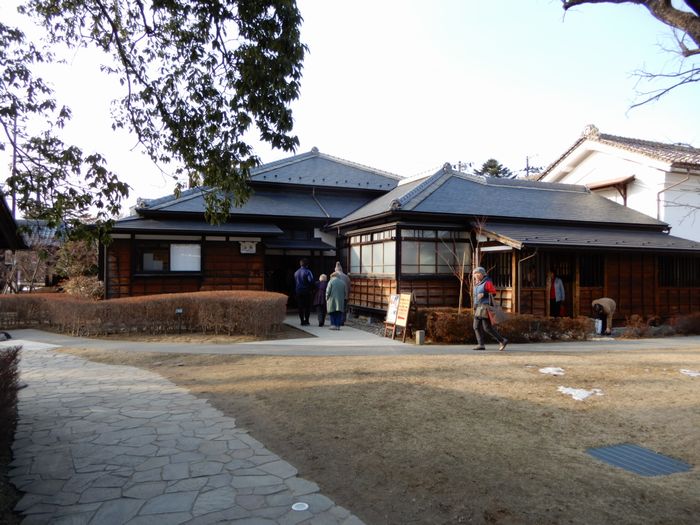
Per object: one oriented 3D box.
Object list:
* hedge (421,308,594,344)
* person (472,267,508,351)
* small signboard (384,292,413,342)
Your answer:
[{"bbox_3d":[3.382,1.363,10.625,3.750,0.630,0.900,1,-1,-10],"label":"hedge"},{"bbox_3d":[2.635,0.873,9.133,0.620,1.550,0.460,1,-1,-13],"label":"person"},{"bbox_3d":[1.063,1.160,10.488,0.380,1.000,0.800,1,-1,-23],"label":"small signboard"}]

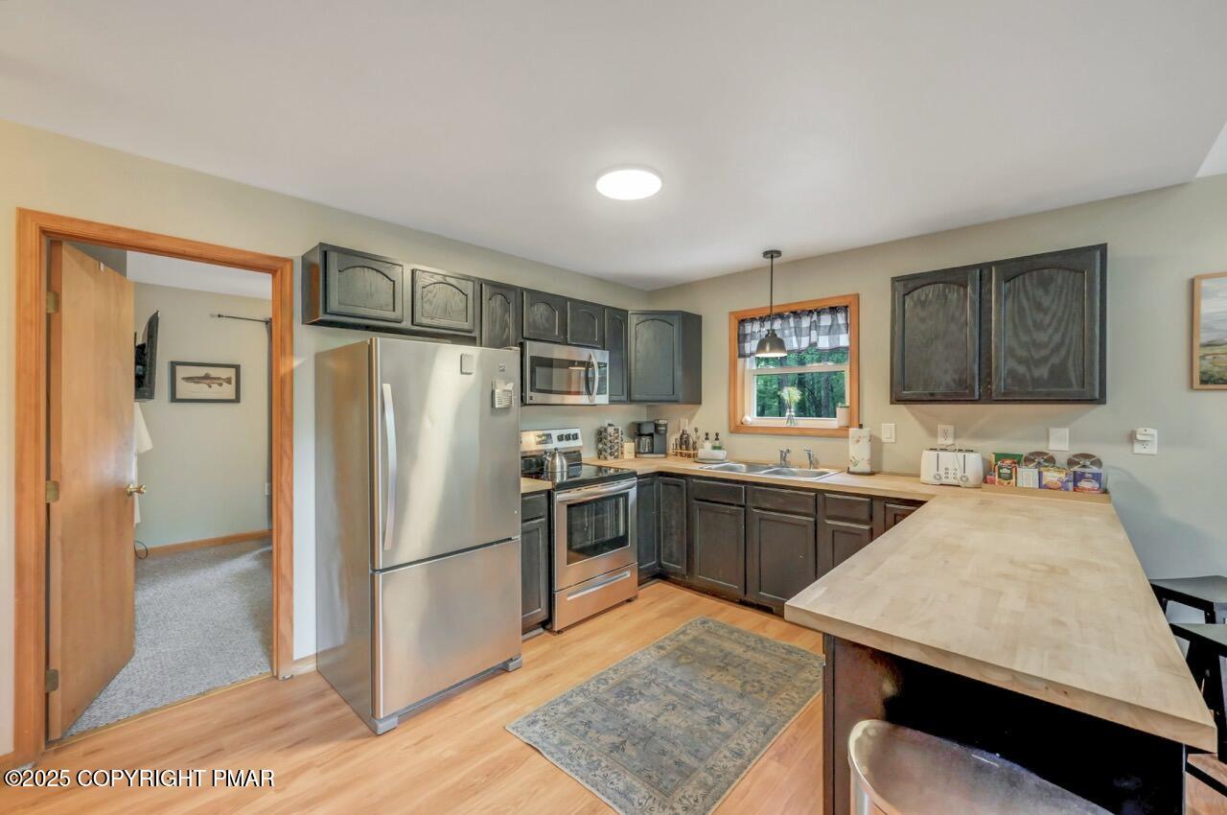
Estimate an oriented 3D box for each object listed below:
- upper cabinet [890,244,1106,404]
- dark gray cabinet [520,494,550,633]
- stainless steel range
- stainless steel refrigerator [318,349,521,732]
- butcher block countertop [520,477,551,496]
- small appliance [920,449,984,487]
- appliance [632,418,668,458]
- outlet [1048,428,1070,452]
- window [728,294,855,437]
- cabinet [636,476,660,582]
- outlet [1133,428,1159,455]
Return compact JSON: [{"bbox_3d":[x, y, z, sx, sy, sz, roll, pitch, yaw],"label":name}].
[{"bbox_3d":[2.090,-0.395,2.652,0.900,0.757,0.317,0,0,43],"label":"upper cabinet"},{"bbox_3d":[-0.720,0.928,2.975,0.620,0.877,0.310,0,0,43],"label":"dark gray cabinet"},{"bbox_3d":[-0.304,0.769,3.334,0.690,1.190,0.757,0,0,43],"label":"stainless steel range"},{"bbox_3d":[-1.002,0.528,2.484,0.790,1.680,0.740,0,0,42],"label":"stainless steel refrigerator"},{"bbox_3d":[-0.709,0.469,2.968,0.645,0.040,0.315,0,0,43],"label":"butcher block countertop"},{"bbox_3d":[1.984,0.350,2.781,0.295,0.195,0.230,0,0,43],"label":"small appliance"},{"bbox_3d":[0.333,0.276,4.234,0.265,0.335,0.235,0,0,-2],"label":"appliance"},{"bbox_3d":[2.405,0.174,2.569,0.077,0.118,0.010,0,0,43],"label":"outlet"},{"bbox_3d":[1.346,-0.282,3.610,0.980,0.984,0.120,0,0,43],"label":"window"},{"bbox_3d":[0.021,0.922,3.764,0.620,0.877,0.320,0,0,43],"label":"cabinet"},{"bbox_3d":[2.625,0.169,2.347,0.077,0.128,0.035,0,0,43],"label":"outlet"}]

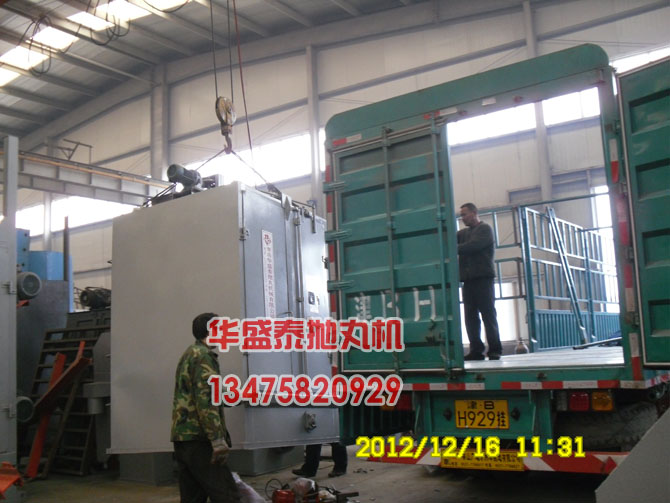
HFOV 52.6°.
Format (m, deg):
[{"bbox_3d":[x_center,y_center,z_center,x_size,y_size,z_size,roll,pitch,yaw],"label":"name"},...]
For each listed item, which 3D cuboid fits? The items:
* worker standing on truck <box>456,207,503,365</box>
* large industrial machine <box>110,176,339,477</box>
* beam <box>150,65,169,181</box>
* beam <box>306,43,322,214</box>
[{"bbox_3d":[1.567,0.333,7.400,0.420,1.710,0.520,3,-9,-33],"label":"worker standing on truck"},{"bbox_3d":[-1.076,0.772,6.793,1.611,2.270,1.533,-10,-15,30],"label":"large industrial machine"},{"bbox_3d":[-5.477,-0.787,21.364,0.500,10.726,0.280,-8,-9,33],"label":"beam"},{"bbox_3d":[-0.478,-0.922,18.016,0.180,9.661,0.300,-8,-9,33],"label":"beam"}]

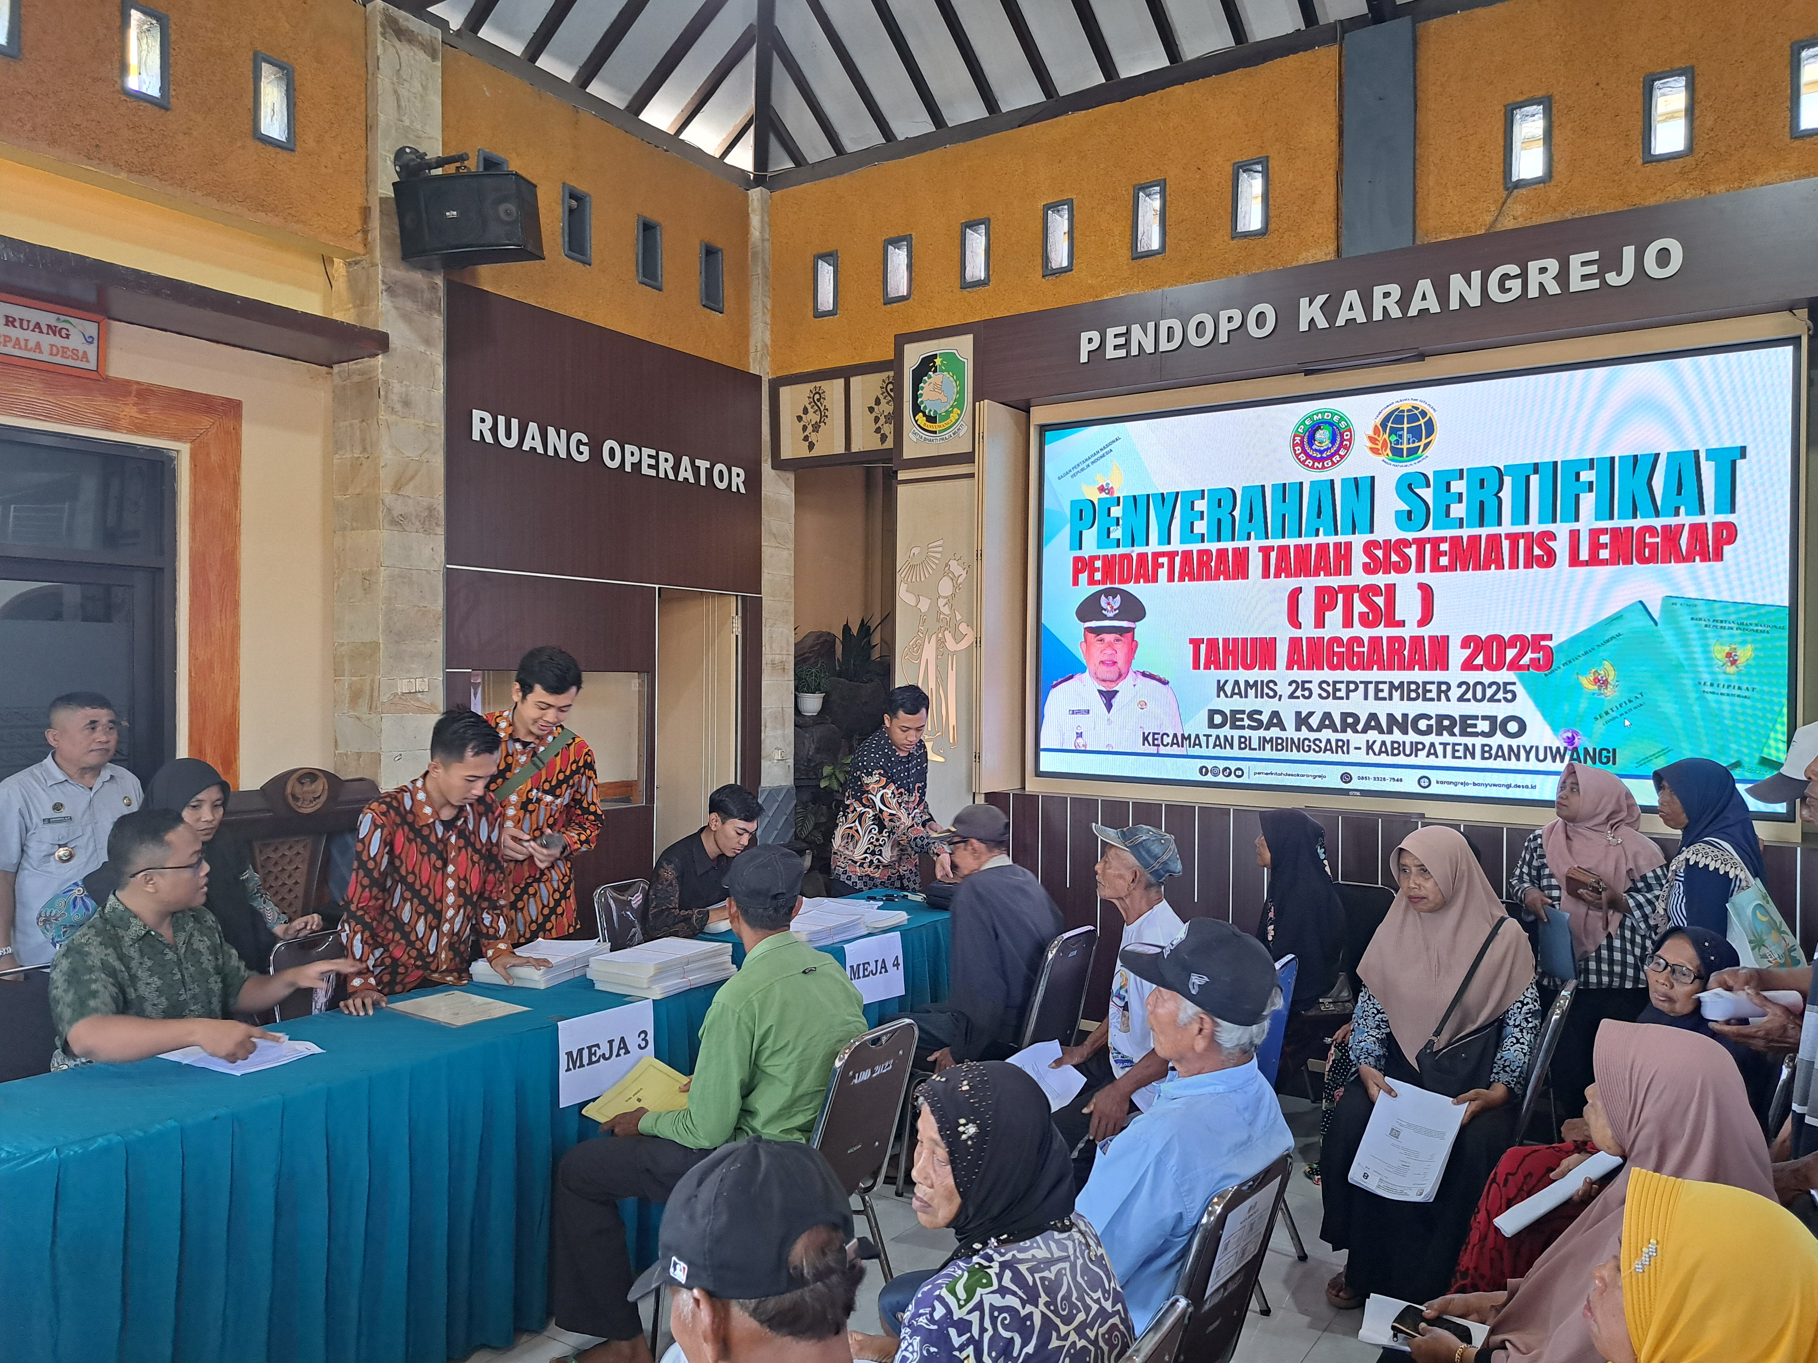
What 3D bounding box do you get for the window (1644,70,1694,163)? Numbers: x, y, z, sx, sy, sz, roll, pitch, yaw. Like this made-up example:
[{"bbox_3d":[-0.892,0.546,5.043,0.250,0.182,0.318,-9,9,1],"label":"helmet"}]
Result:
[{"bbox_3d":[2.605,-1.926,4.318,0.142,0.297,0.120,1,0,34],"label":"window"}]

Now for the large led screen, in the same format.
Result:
[{"bbox_3d":[1.854,-0.359,5.166,2.925,1.648,0.100,1,0,34],"label":"large led screen"}]

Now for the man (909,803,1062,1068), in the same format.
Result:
[{"bbox_3d":[0.167,1.015,4.067,0.740,1.240,0.500,1,0,34],"label":"man"}]

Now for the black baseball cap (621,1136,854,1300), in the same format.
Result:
[{"bbox_3d":[-0.192,0.567,1.360,0.265,0.155,0.175,-6,-3,33],"label":"black baseball cap"}]

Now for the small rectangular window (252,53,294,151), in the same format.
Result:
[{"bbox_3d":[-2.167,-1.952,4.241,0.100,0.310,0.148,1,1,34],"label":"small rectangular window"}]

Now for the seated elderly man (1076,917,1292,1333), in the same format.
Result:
[{"bbox_3d":[0.320,1.017,2.360,0.800,1.290,0.540,1,1,35],"label":"seated elderly man"}]

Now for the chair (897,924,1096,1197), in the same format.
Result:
[{"bbox_3d":[0.288,1.211,4.000,0.550,0.850,0.420,1,0,34],"label":"chair"}]

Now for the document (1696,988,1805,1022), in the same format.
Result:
[{"bbox_3d":[1.702,0.654,2.550,0.270,0.070,0.110,0,0,-12],"label":"document"}]

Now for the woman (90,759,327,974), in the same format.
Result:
[{"bbox_3d":[-2.208,0.941,3.900,0.600,1.390,0.680,1,1,37],"label":"woman"}]

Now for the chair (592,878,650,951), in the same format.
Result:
[{"bbox_3d":[-0.898,1.193,4.672,0.500,0.870,0.450,1,1,29],"label":"chair"}]

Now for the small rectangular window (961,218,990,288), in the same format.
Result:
[{"bbox_3d":[0.347,-2.129,6.300,0.157,0.343,0.100,1,1,33],"label":"small rectangular window"}]

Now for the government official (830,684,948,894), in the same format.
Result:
[{"bbox_3d":[-0.092,0.819,5.280,0.460,1.610,0.420,0,1,-43],"label":"government official"}]

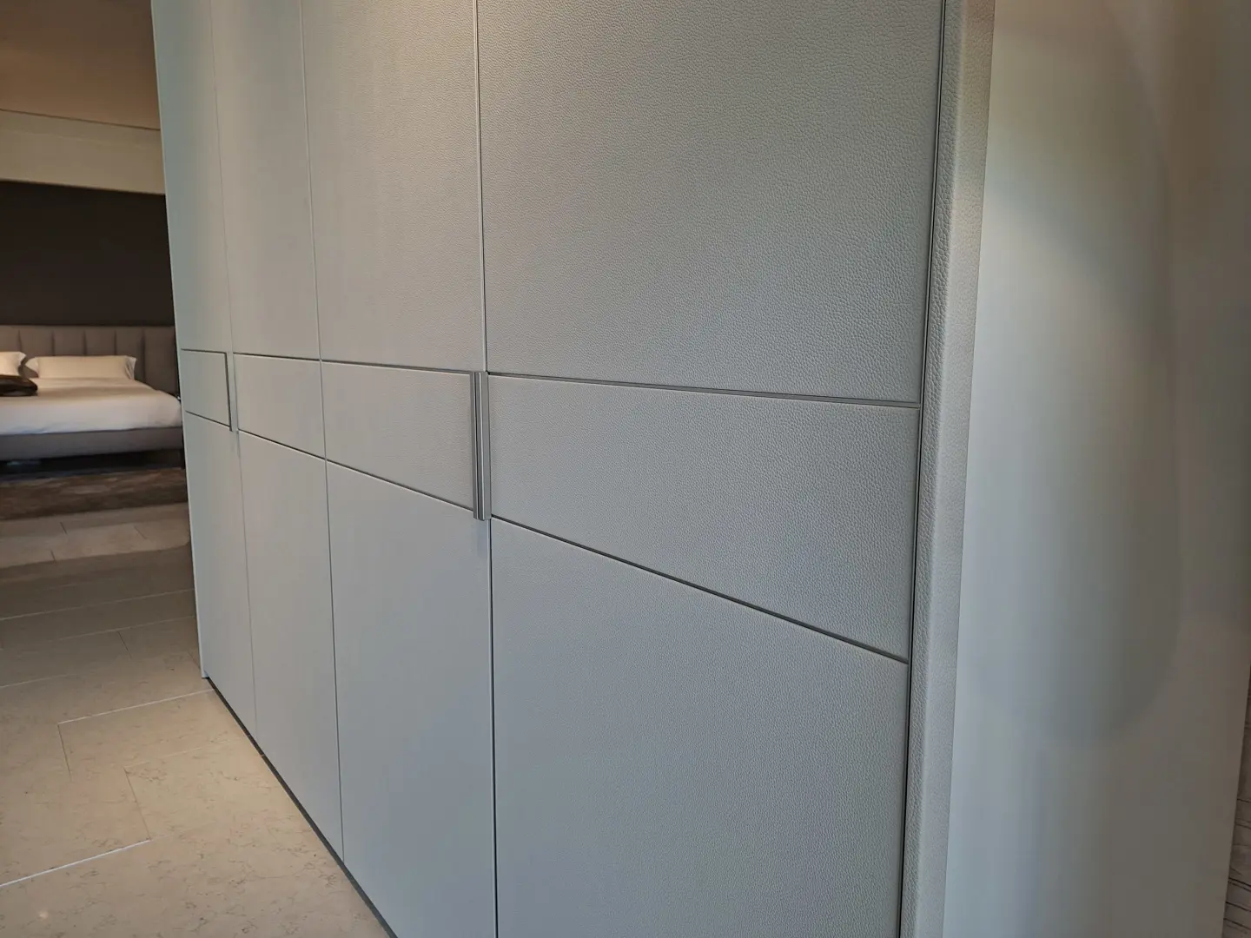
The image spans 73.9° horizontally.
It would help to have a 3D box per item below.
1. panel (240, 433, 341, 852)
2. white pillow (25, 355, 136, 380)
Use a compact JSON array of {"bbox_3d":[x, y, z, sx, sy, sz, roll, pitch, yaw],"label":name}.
[{"bbox_3d":[-0.697,0.322,1.744,0.030,0.762,0.599,-6,11,-38],"label":"panel"},{"bbox_3d":[-5.013,-0.931,7.648,0.840,0.220,0.420,-6,11,-38],"label":"white pillow"}]

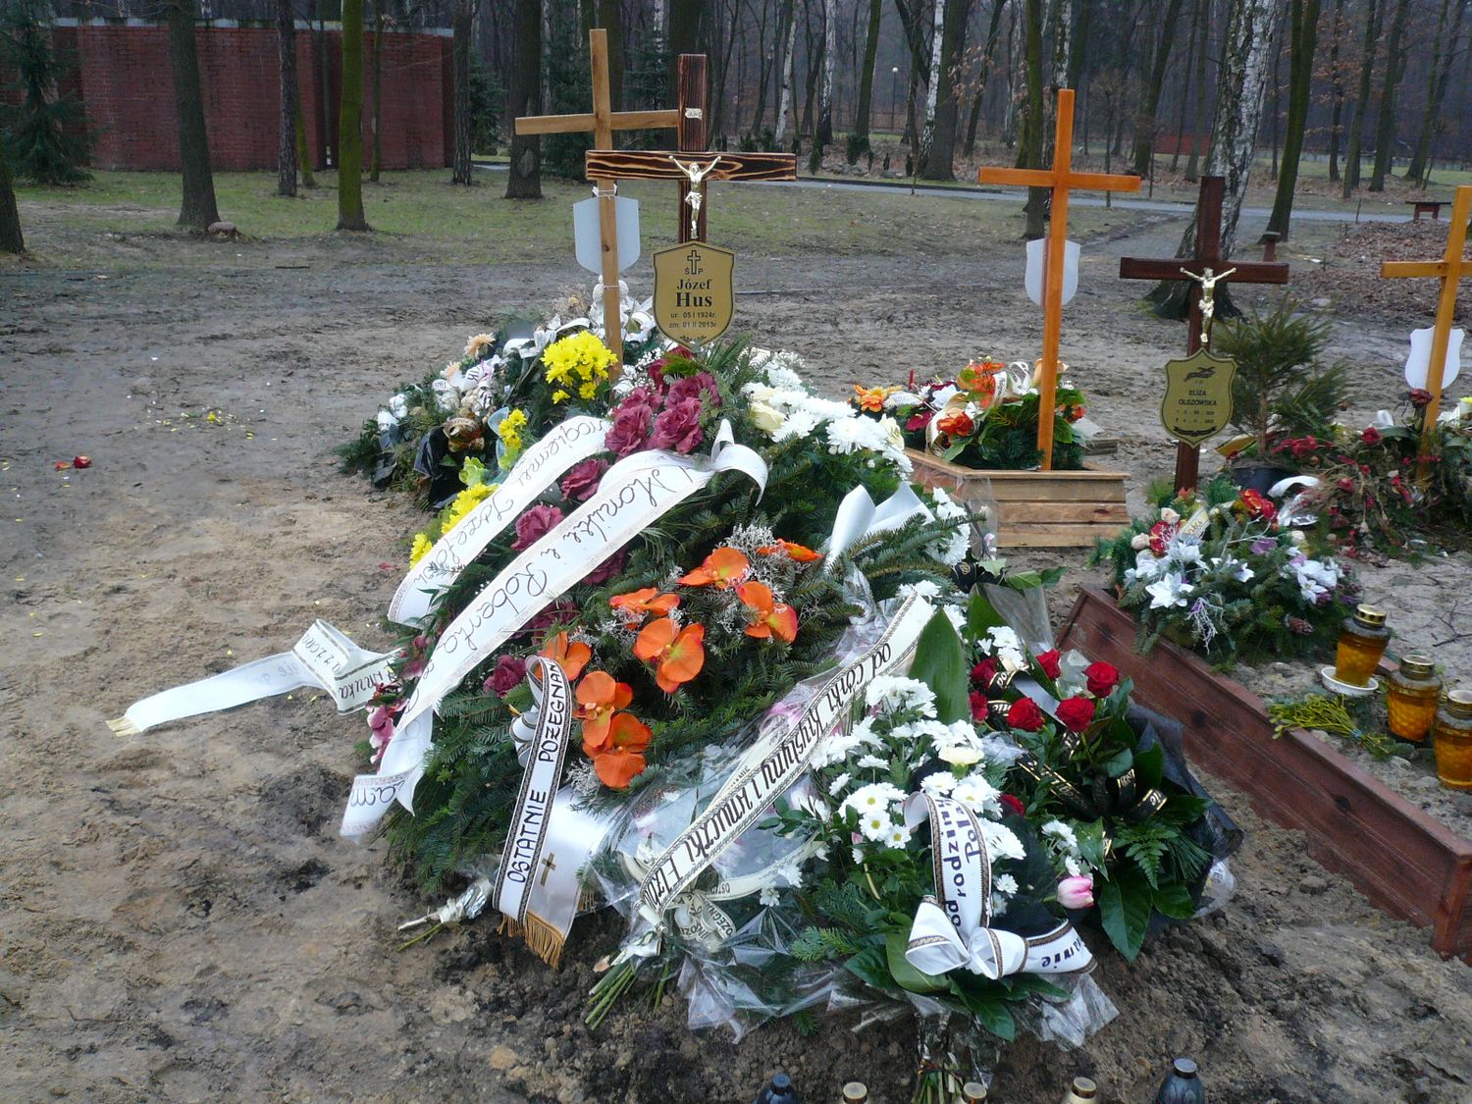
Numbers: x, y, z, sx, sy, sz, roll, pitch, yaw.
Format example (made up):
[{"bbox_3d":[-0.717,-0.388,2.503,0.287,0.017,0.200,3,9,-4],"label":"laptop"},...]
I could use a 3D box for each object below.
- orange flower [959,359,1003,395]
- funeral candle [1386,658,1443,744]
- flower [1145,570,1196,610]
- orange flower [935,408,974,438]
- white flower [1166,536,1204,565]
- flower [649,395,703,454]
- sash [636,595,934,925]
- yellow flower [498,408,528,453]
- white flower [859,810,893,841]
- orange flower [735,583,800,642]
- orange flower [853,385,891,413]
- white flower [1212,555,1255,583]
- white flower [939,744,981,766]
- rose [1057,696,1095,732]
[{"bbox_3d":[0.945,-0.674,5.100,0.170,0.135,0.110,4,3,10],"label":"orange flower"},{"bbox_3d":[1.470,0.318,2.860,0.118,0.168,0.118,11,20,28],"label":"funeral candle"},{"bbox_3d":[1.153,0.099,3.500,0.130,0.095,0.080,7,-7,18],"label":"flower"},{"bbox_3d":[0.848,-0.500,5.100,0.140,0.110,0.110,4,-2,9],"label":"orange flower"},{"bbox_3d":[1.175,-0.004,3.450,0.100,0.080,0.060,9,-5,23],"label":"white flower"},{"bbox_3d":[-0.141,-0.304,3.150,0.130,0.125,0.085,3,-7,7],"label":"flower"},{"bbox_3d":[0.125,0.352,2.495,0.110,0.120,0.840,38,58,11],"label":"sash"},{"bbox_3d":[-0.604,-0.329,3.570,0.082,0.120,0.075,1,19,0],"label":"yellow flower"},{"bbox_3d":[0.233,0.457,2.200,0.056,0.054,0.028,3,-12,7],"label":"white flower"},{"bbox_3d":[0.067,0.127,2.800,0.130,0.125,0.065,1,-13,0],"label":"orange flower"},{"bbox_3d":[0.491,-0.553,4.770,0.130,0.100,0.090,1,-6,0],"label":"orange flower"},{"bbox_3d":[1.347,0.045,3.570,0.110,0.075,0.080,-1,19,-6],"label":"white flower"},{"bbox_3d":[0.412,0.373,2.420,0.075,0.046,0.075,0,-3,0],"label":"white flower"},{"bbox_3d":[0.627,0.298,2.430,0.069,0.060,0.060,6,-12,15],"label":"rose"}]

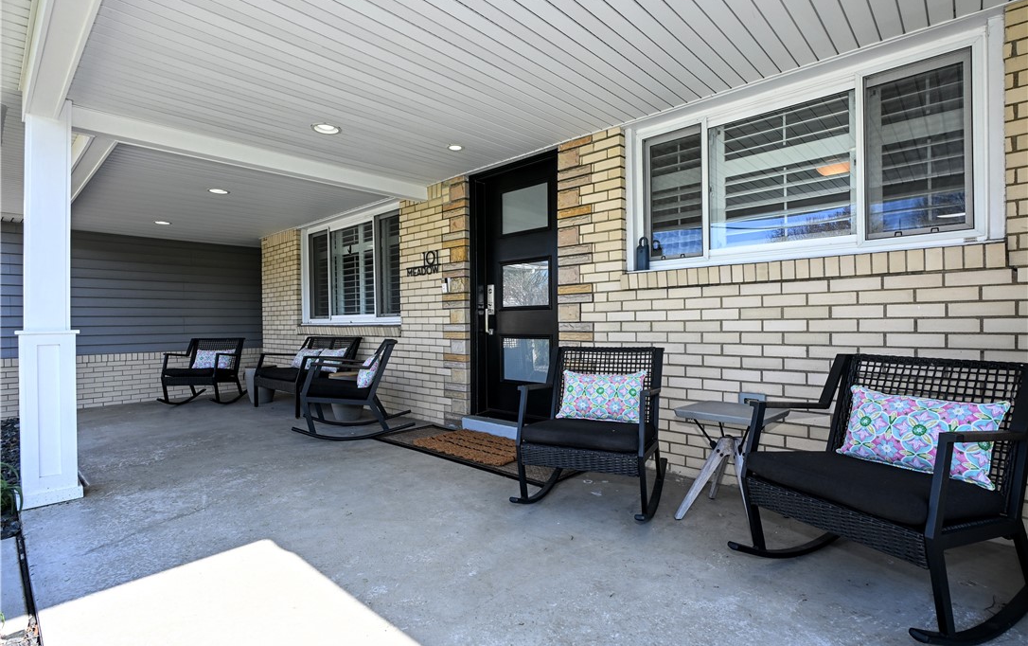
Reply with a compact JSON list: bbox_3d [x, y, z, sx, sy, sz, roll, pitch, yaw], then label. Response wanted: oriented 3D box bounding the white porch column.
[{"bbox_3d":[-2.619,-0.117,2.885,0.265,2.198,0.265,-1,0,44],"label":"white porch column"}]

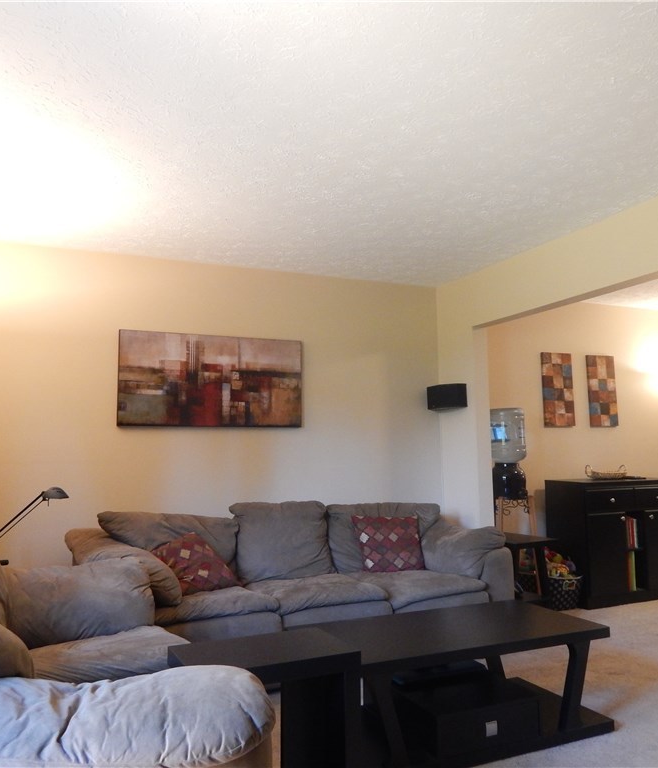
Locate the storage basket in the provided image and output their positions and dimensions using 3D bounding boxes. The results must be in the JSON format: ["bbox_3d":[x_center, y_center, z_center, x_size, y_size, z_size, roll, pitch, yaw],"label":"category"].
[{"bbox_3d":[1.667,1.545,5.089,0.320,0.235,0.290,2,-7,-24],"label":"storage basket"}]

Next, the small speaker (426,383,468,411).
[{"bbox_3d":[0.866,0.098,5.004,0.280,0.162,0.180,-3,-7,25],"label":"small speaker"}]

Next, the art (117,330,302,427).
[{"bbox_3d":[-0.765,-0.018,4.550,1.240,0.610,0.035,2,-7,-24],"label":"art"}]

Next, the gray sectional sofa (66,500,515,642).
[{"bbox_3d":[-0.198,1.150,4.118,2.500,0.860,0.970,2,-7,-24],"label":"gray sectional sofa"}]

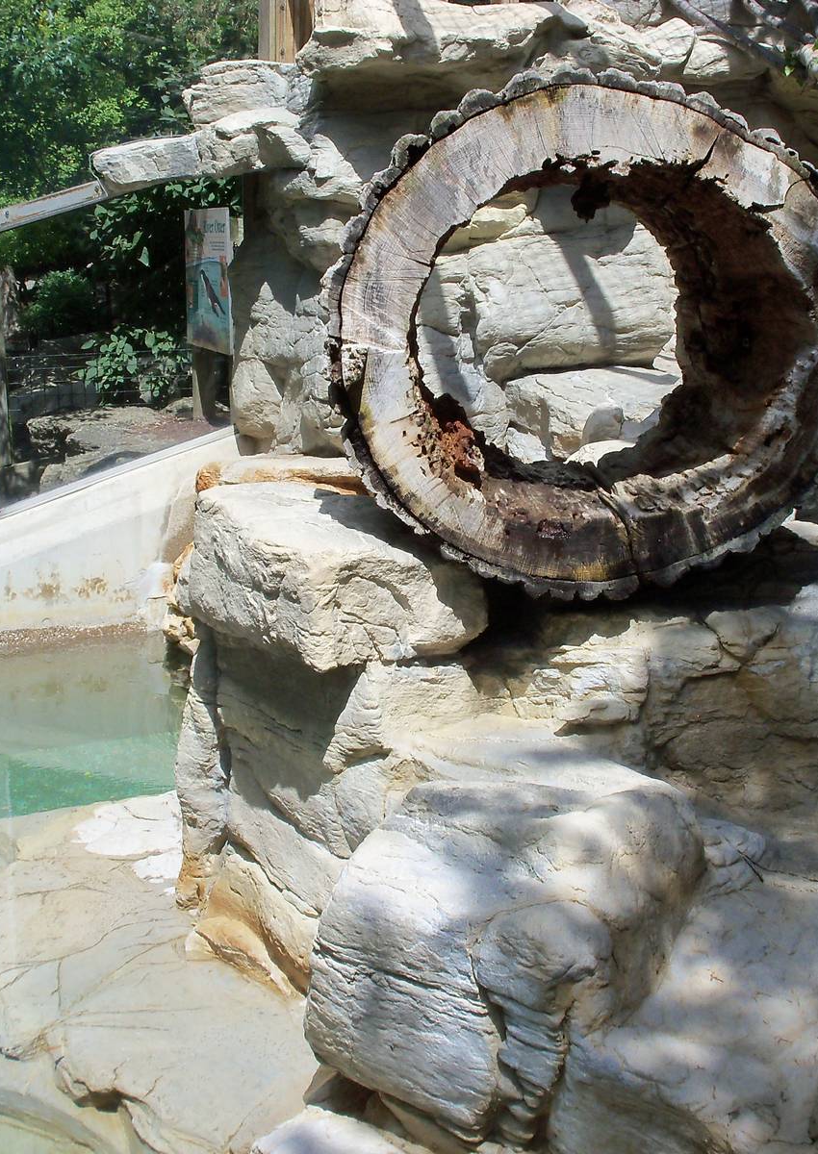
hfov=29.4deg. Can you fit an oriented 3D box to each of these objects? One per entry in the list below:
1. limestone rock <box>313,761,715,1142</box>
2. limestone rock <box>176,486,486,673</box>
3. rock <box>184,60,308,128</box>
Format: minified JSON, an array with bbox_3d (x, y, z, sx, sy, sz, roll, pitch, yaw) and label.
[{"bbox_3d":[0.150,0.552,2.300,0.450,0.380,0.400,-10,16,-37],"label":"limestone rock"},{"bbox_3d":[-0.141,-0.012,2.920,0.420,0.240,0.480,-9,16,-33],"label":"limestone rock"},{"bbox_3d":[-0.457,-1.365,4.400,0.340,0.180,0.300,-2,13,-10],"label":"rock"}]

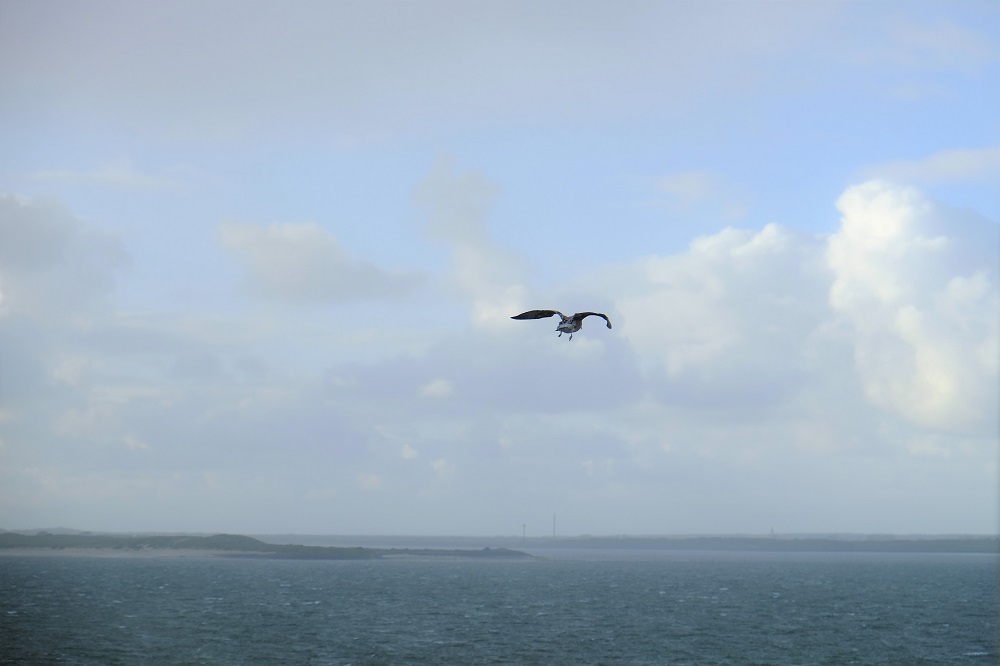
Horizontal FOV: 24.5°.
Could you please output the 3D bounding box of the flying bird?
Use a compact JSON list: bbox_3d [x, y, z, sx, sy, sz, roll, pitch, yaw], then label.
[{"bbox_3d":[0.686,-0.083,25.500,1.170,0.330,0.560,0,-5,20],"label":"flying bird"}]

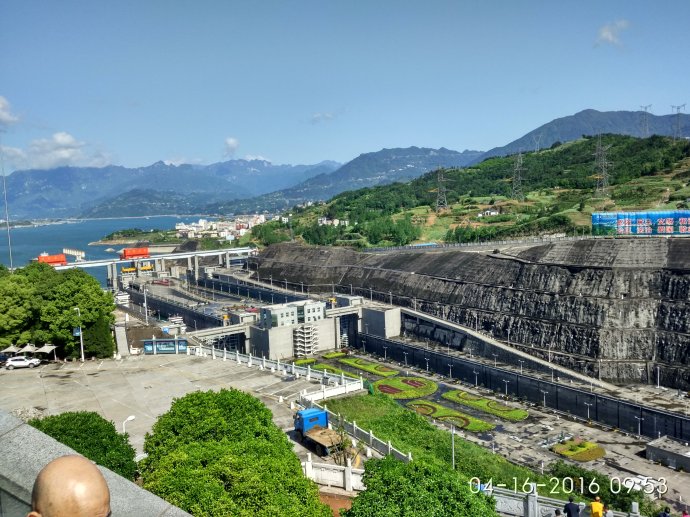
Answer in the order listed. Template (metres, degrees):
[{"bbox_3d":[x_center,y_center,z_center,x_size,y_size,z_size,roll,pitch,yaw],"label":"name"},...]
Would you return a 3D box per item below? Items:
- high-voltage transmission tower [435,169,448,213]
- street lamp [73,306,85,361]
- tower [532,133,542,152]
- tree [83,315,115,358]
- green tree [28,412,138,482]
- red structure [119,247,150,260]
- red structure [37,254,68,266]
[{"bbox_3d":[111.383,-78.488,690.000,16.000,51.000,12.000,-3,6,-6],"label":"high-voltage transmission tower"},{"bbox_3d":[-36.556,10.493,82.000,1.400,7.600,0.600,-6,7,-32],"label":"street lamp"},{"bbox_3d":[434.719,-261.961,1350.000,20.000,45.000,10.000,-3,6,0],"label":"tower"},{"bbox_3d":[-35.585,11.260,86.300,4.200,6.100,4.000,-5,6,-23],"label":"tree"},{"bbox_3d":[-14.654,11.880,33.500,5.700,6.600,5.700,-5,6,-25],"label":"green tree"},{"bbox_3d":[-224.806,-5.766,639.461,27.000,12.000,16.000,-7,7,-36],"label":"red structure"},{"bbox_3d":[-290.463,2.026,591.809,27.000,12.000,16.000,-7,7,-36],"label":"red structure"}]

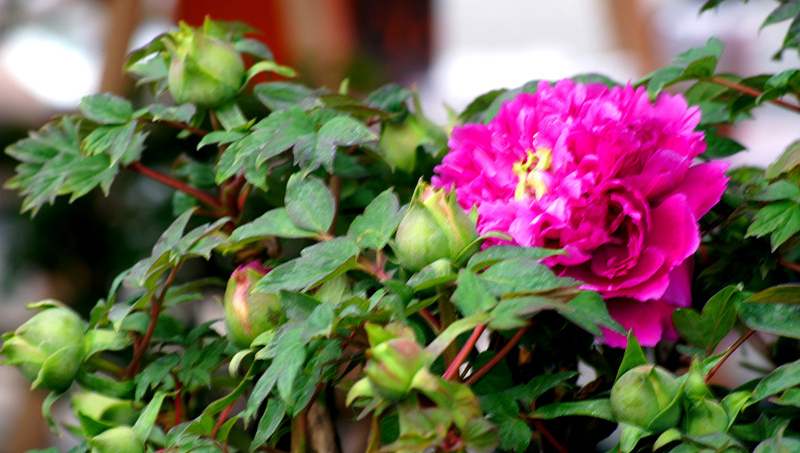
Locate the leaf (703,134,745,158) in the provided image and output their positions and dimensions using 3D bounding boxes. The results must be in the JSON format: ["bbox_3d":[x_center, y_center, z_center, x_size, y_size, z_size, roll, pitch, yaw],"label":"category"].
[{"bbox_3d":[0.176,-0.045,2.210,0.034,0.008,0.022,9,37,0],"label":"leaf"}]

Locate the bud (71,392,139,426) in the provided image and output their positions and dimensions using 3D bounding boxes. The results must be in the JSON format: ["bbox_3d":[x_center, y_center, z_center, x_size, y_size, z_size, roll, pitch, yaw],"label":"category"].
[{"bbox_3d":[-0.158,0.098,2.140,0.032,0.026,0.026,32,6,-18],"label":"bud"}]

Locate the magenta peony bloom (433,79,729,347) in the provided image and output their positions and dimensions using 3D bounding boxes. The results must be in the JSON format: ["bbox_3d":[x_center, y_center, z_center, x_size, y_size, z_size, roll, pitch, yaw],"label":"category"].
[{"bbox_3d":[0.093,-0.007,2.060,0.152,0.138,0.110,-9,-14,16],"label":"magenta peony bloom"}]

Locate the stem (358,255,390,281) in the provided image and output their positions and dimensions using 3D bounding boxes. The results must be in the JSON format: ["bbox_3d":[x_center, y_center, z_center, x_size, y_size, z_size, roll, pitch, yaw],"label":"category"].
[{"bbox_3d":[-0.013,0.022,2.050,0.020,0.006,0.006,36,0,-6],"label":"stem"}]

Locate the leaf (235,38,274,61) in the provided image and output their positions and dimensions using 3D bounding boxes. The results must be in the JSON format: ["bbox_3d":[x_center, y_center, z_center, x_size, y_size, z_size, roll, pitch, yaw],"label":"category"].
[{"bbox_3d":[-0.079,-0.095,2.140,0.022,0.010,0.016,0,8,0],"label":"leaf"}]

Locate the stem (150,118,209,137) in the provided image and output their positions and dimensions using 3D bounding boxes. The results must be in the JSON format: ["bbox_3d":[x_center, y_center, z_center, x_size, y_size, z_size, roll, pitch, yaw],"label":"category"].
[{"bbox_3d":[-0.117,-0.052,2.110,0.032,0.004,0.004,16,-29,9],"label":"stem"}]

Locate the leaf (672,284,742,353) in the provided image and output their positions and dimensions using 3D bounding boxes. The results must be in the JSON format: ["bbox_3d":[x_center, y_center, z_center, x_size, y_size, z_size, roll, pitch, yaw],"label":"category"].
[{"bbox_3d":[0.163,0.049,2.120,0.037,0.035,0.016,0,8,0],"label":"leaf"}]

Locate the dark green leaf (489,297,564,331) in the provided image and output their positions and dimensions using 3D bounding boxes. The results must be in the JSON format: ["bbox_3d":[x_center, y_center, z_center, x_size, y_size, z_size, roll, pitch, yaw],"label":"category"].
[{"bbox_3d":[0.064,0.044,2.030,0.038,0.008,0.019,6,41,2],"label":"dark green leaf"}]

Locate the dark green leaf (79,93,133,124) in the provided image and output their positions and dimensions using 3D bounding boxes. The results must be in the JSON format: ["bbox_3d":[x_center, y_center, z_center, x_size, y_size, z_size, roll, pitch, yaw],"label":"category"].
[{"bbox_3d":[-0.160,-0.064,2.170,0.030,0.007,0.023,14,43,-15],"label":"dark green leaf"}]

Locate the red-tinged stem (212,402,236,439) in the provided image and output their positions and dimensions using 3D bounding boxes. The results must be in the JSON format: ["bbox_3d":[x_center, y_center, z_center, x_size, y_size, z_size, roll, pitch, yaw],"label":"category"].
[{"bbox_3d":[-0.092,0.102,2.100,0.004,0.023,0.004,34,3,0],"label":"red-tinged stem"}]

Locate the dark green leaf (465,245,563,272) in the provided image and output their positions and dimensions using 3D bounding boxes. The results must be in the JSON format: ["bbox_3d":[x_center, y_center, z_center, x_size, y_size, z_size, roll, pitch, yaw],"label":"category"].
[{"bbox_3d":[0.060,0.017,2.080,0.051,0.009,0.024,-8,29,11],"label":"dark green leaf"}]

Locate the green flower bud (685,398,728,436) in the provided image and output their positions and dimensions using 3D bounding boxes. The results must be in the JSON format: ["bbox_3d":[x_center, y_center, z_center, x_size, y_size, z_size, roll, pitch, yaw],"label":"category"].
[{"bbox_3d":[0.159,0.100,2.070,0.023,0.022,0.024,0,8,0],"label":"green flower bud"}]

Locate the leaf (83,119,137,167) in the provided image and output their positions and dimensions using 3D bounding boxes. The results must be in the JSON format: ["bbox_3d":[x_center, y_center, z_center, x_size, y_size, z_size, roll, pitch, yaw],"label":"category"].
[{"bbox_3d":[-0.152,-0.044,2.100,0.030,0.023,0.020,0,8,0],"label":"leaf"}]

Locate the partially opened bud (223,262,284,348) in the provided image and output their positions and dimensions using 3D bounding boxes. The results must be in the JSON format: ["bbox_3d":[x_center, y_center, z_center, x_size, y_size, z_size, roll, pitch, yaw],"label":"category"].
[{"bbox_3d":[-0.076,0.040,2.070,0.032,0.045,0.032,-3,6,0],"label":"partially opened bud"}]

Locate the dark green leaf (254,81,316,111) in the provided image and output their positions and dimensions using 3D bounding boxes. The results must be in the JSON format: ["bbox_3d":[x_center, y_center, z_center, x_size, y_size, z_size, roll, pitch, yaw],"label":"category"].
[{"bbox_3d":[-0.060,-0.069,2.140,0.035,0.014,0.022,0,8,0],"label":"dark green leaf"}]

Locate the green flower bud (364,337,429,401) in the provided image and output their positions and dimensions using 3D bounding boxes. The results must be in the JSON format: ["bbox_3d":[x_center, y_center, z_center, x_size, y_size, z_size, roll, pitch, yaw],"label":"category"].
[{"bbox_3d":[-0.002,0.072,2.020,0.032,0.032,0.031,9,17,0],"label":"green flower bud"}]

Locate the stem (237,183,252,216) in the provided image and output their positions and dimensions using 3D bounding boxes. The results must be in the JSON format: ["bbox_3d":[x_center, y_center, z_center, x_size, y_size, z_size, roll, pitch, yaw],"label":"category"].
[{"bbox_3d":[-0.082,-0.014,2.110,0.005,0.017,0.005,19,0,0],"label":"stem"}]

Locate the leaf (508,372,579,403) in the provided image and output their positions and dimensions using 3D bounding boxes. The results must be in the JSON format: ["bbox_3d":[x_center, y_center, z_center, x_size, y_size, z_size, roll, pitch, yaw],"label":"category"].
[{"bbox_3d":[0.077,0.087,2.150,0.041,0.009,0.024,-24,33,17],"label":"leaf"}]

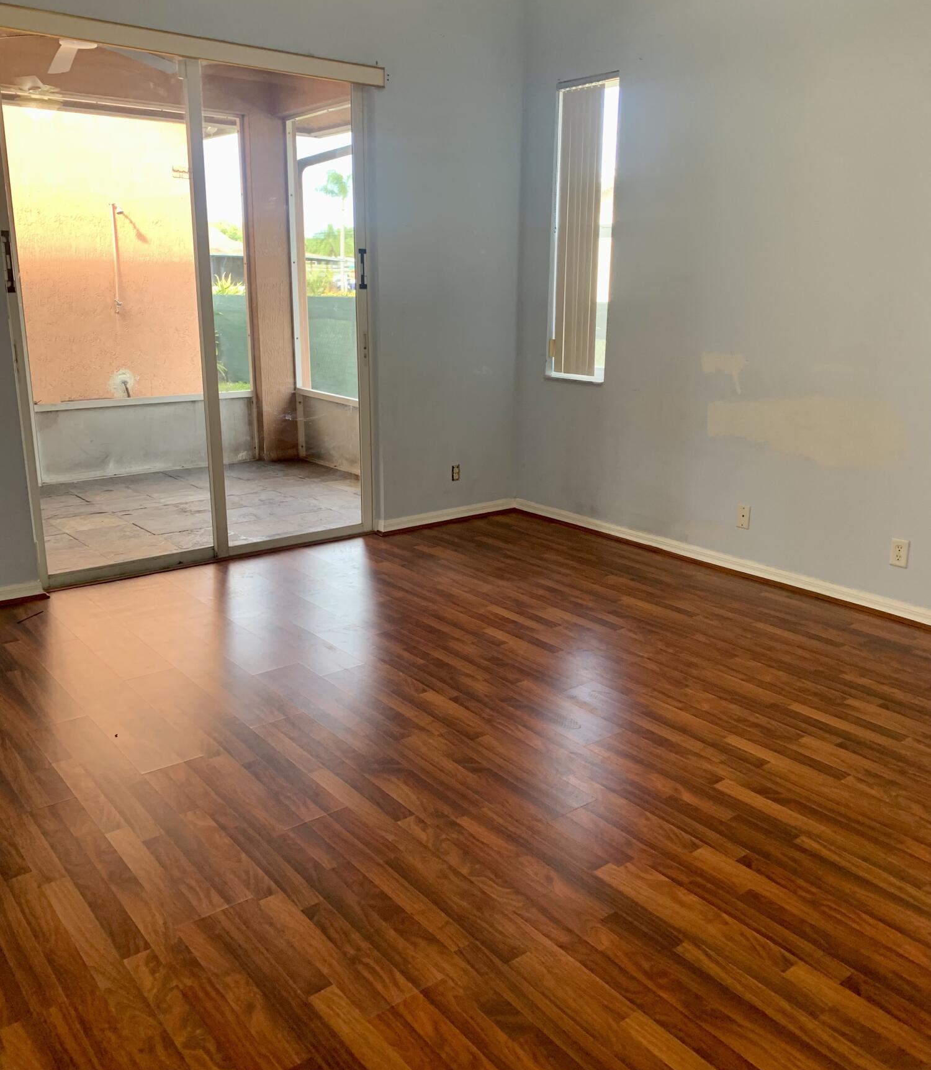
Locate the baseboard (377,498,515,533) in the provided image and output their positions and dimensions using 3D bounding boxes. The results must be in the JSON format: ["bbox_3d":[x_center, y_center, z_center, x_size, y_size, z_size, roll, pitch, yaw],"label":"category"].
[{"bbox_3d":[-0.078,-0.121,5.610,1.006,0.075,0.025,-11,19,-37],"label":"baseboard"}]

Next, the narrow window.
[{"bbox_3d":[0.677,-1.660,5.158,0.100,1.573,0.465,-11,19,-37],"label":"narrow window"}]

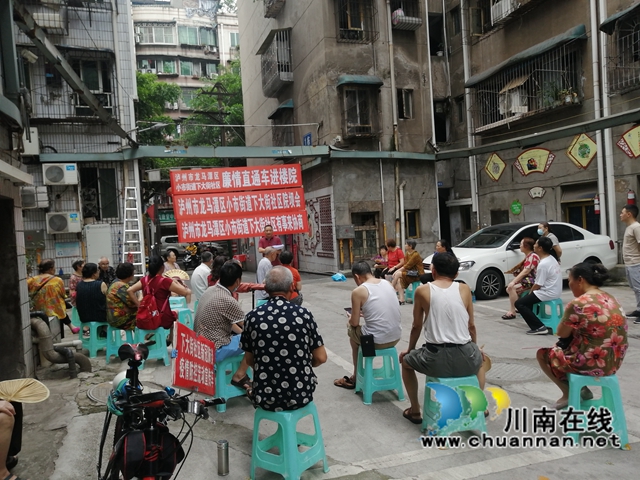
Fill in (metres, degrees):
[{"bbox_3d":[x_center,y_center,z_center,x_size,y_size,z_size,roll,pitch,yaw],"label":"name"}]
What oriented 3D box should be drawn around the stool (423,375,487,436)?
[{"bbox_3d":[1.002,1.244,3.655,0.350,0.472,0.350,-4,2,-10],"label":"stool"}]

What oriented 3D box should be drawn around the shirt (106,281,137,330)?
[{"bbox_3d":[-2.596,0.809,6.288,0.460,0.620,0.340,-3,1,27],"label":"shirt"}]

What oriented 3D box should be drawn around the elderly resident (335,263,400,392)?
[{"bbox_3d":[0.467,0.815,4.560,0.500,1.255,0.720,-4,1,-30],"label":"elderly resident"}]

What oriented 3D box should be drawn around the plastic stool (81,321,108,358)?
[{"bbox_3d":[-3.149,1.385,6.790,0.340,0.447,0.345,-3,1,32],"label":"plastic stool"}]

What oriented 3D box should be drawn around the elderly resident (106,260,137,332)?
[{"bbox_3d":[-2.526,0.935,6.415,0.500,1.280,0.700,-3,1,27],"label":"elderly resident"}]

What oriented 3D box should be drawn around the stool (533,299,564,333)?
[{"bbox_3d":[3.129,1.026,6.595,0.340,0.465,0.340,-4,1,-39],"label":"stool"}]

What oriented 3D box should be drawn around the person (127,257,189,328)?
[{"bbox_3d":[-1.952,0.874,6.099,0.680,1.340,0.720,-3,1,22],"label":"person"}]

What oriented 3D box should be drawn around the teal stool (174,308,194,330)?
[{"bbox_3d":[-2.150,1.317,7.563,0.350,0.472,0.350,-4,2,-15],"label":"teal stool"}]

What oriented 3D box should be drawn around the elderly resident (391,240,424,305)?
[{"bbox_3d":[1.784,0.635,9.409,0.660,1.210,0.460,-3,2,10],"label":"elderly resident"}]

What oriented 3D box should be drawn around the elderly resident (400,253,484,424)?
[{"bbox_3d":[0.988,0.794,3.820,0.630,1.360,0.720,-4,2,2],"label":"elderly resident"}]

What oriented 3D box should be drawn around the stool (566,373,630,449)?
[{"bbox_3d":[1.842,1.100,3.249,0.345,0.447,0.340,-3,1,23],"label":"stool"}]

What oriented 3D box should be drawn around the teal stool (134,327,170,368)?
[{"bbox_3d":[-2.112,1.333,5.997,0.340,0.465,0.340,-4,1,-33],"label":"teal stool"}]

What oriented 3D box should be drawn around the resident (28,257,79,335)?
[{"bbox_3d":[-4.215,0.996,7.678,0.540,1.370,0.660,-3,2,18],"label":"resident"}]

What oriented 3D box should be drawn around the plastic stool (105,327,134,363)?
[{"bbox_3d":[-2.677,1.385,6.523,0.350,0.472,0.350,-4,2,-8],"label":"plastic stool"}]

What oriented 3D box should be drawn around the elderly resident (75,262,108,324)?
[{"bbox_3d":[-3.170,0.965,6.914,0.480,1.290,0.680,-3,1,12],"label":"elderly resident"}]

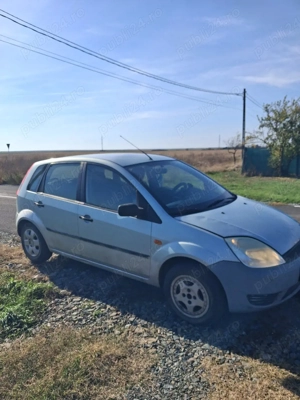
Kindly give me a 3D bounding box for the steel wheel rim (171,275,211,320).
[{"bbox_3d":[0.370,0.821,2.729,0.387,0.387,0.130,7,13,38],"label":"steel wheel rim"}]

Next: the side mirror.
[{"bbox_3d":[-0.196,0.094,2.891,0.110,0.128,0.200,7,13,38],"label":"side mirror"}]

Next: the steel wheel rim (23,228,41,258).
[{"bbox_3d":[-1.575,0.572,4.258,0.385,0.385,0.130,7,13,38],"label":"steel wheel rim"}]

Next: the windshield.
[{"bbox_3d":[0.381,-0.197,3.493,0.940,0.115,1.370,40,31,26],"label":"windshield"}]

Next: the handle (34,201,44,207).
[{"bbox_3d":[-1.385,0.051,3.912,0.195,0.063,0.052,7,13,38],"label":"handle"}]

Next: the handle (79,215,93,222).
[{"bbox_3d":[-0.690,0.202,3.364,0.195,0.063,0.052,7,13,38],"label":"handle"}]

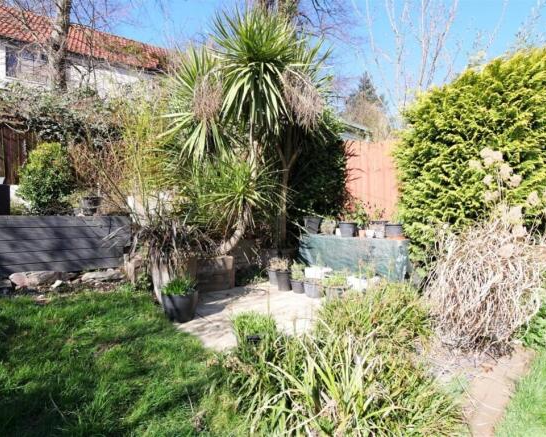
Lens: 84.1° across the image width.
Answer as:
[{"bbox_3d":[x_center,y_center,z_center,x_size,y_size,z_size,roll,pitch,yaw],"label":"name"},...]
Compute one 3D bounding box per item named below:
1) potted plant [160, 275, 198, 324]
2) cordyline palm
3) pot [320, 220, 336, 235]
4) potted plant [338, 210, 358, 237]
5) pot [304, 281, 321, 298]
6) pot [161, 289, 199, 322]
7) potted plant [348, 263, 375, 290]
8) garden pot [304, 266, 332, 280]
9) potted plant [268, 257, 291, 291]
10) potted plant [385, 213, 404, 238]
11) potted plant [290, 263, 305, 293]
[{"bbox_3d":[-0.982,0.825,3.180,0.390,0.450,0.390,0,0,0],"label":"potted plant"},{"bbox_3d":[-0.463,-1.617,5.500,2.950,4.400,2.600,0,0,0],"label":"cordyline palm"},{"bbox_3d":[1.063,0.172,5.800,0.290,0.270,0.290,0,0,0],"label":"pot"},{"bbox_3d":[1.321,0.100,5.300,0.320,0.430,0.320,0,0,0],"label":"potted plant"},{"bbox_3d":[0.546,0.945,4.080,0.235,0.210,0.235,0,0,0],"label":"pot"},{"bbox_3d":[-0.982,0.905,3.180,0.380,0.290,0.380,0,0,0],"label":"pot"},{"bbox_3d":[1.447,0.956,4.950,0.450,0.460,0.400,0,0,0],"label":"potted plant"},{"bbox_3d":[0.714,0.925,4.750,0.400,0.250,0.260,0,0,0],"label":"garden pot"},{"bbox_3d":[0.103,0.820,4.580,0.310,0.460,0.310,0,0,0],"label":"potted plant"},{"bbox_3d":[2.227,0.128,5.550,0.350,0.460,0.340,0,0,0],"label":"potted plant"},{"bbox_3d":[0.353,0.845,4.310,0.195,0.410,0.195,0,0,0],"label":"potted plant"}]

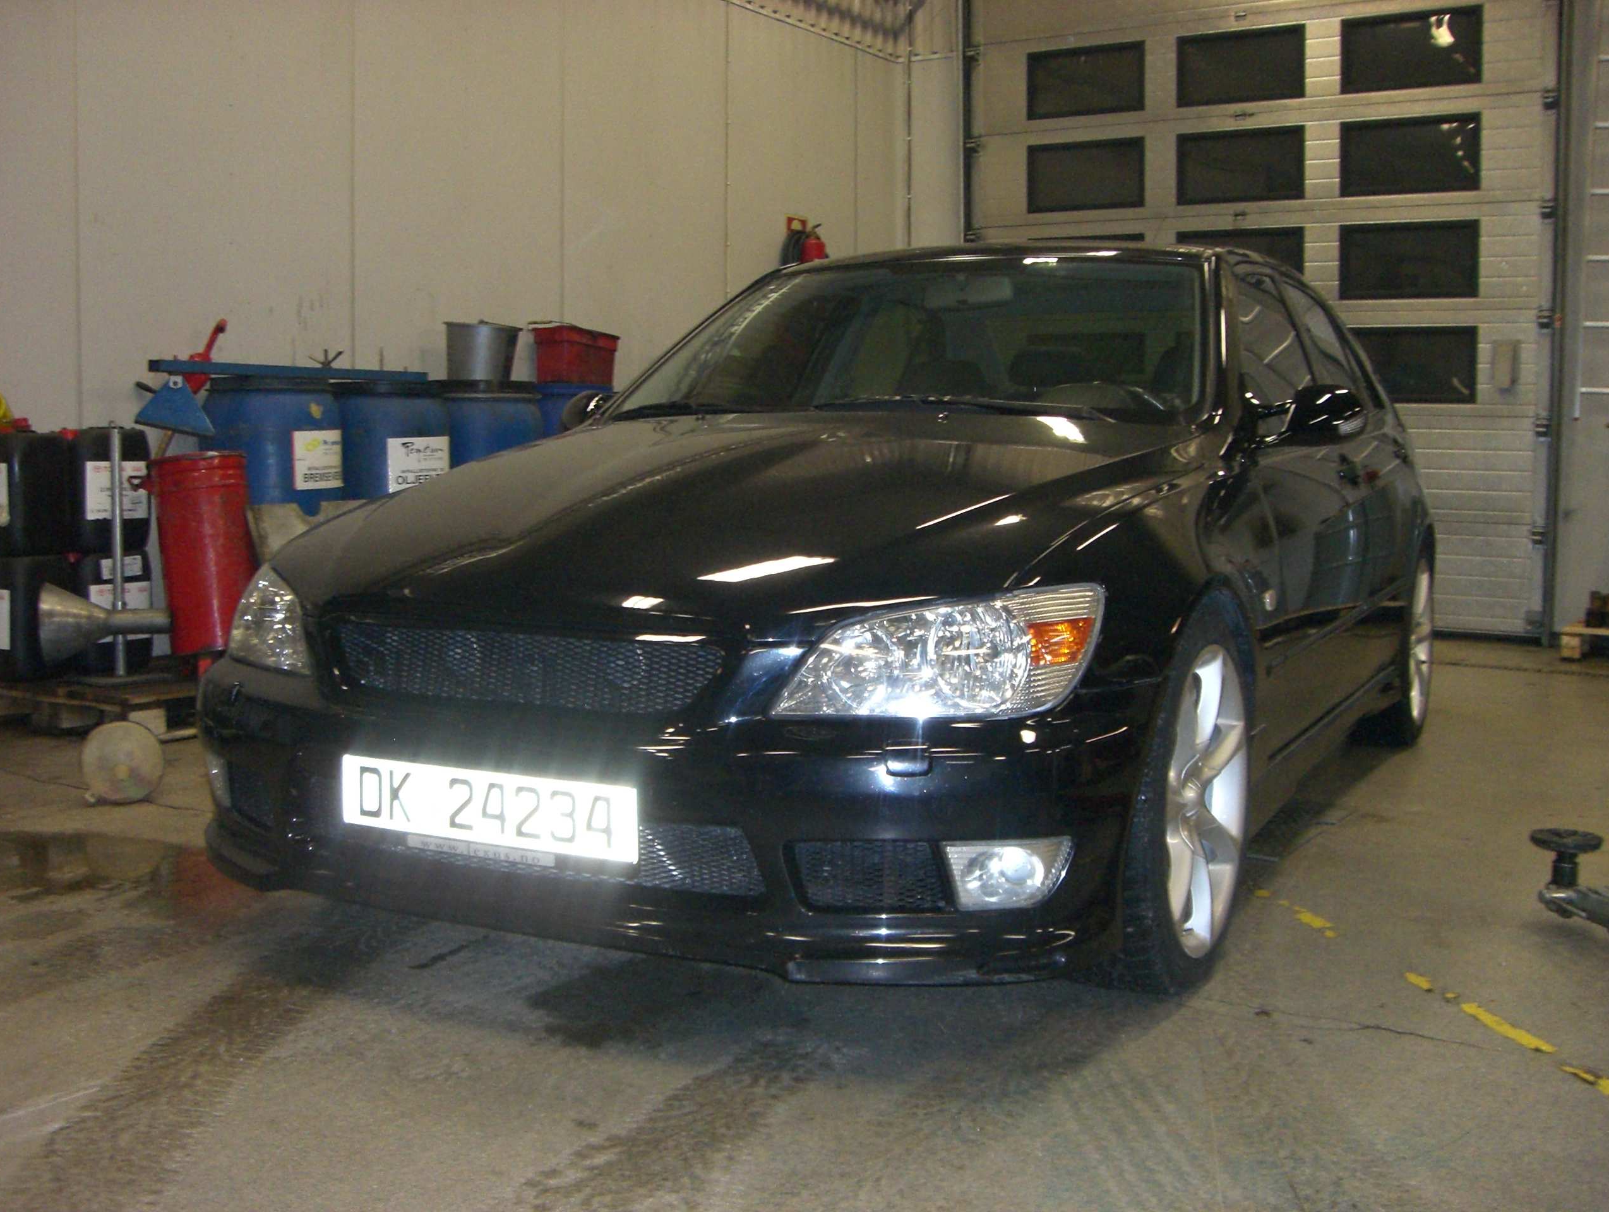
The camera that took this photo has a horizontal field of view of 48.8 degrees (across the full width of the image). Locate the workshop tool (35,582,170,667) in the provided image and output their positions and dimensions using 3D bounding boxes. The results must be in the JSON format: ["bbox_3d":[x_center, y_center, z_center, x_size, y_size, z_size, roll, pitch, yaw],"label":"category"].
[{"bbox_3d":[-2.005,0.049,5.080,0.355,0.230,0.230,0,6,-8],"label":"workshop tool"}]

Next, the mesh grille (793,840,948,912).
[{"bbox_3d":[0.093,0.357,2.381,0.205,0.093,0.045,1,5,10],"label":"mesh grille"}]

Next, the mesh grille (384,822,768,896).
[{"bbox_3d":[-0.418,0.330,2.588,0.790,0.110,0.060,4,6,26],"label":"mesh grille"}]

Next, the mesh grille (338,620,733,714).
[{"bbox_3d":[-0.417,0.088,2.561,0.680,0.110,0.050,3,6,26],"label":"mesh grille"}]

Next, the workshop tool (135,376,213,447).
[{"bbox_3d":[-1.809,-0.572,5.100,0.225,0.175,0.060,8,10,-12],"label":"workshop tool"}]

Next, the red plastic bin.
[{"bbox_3d":[-0.906,-1.001,7.050,0.220,0.235,0.340,4,6,31],"label":"red plastic bin"}]

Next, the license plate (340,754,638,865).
[{"bbox_3d":[-0.464,0.291,2.566,0.520,0.112,0.020,3,6,26],"label":"license plate"}]

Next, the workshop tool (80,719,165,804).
[{"bbox_3d":[-1.627,0.373,4.232,0.195,0.195,0.070,-1,6,-21],"label":"workshop tool"}]

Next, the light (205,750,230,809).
[{"bbox_3d":[-0.974,0.292,3.025,0.080,0.092,0.160,-4,6,-37],"label":"light"}]

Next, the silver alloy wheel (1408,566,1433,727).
[{"bbox_3d":[1.737,0.103,5.259,0.190,0.485,0.485,3,6,26],"label":"silver alloy wheel"}]

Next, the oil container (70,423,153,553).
[{"bbox_3d":[-2.153,-0.349,5.318,0.250,0.374,0.278,4,6,31],"label":"oil container"}]

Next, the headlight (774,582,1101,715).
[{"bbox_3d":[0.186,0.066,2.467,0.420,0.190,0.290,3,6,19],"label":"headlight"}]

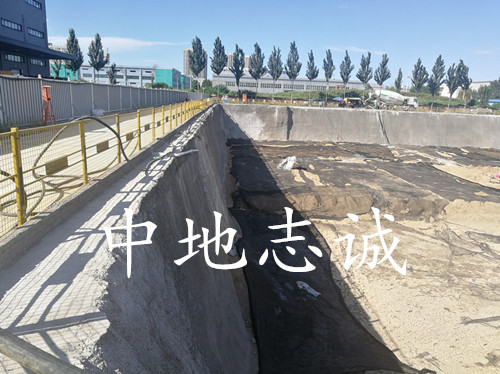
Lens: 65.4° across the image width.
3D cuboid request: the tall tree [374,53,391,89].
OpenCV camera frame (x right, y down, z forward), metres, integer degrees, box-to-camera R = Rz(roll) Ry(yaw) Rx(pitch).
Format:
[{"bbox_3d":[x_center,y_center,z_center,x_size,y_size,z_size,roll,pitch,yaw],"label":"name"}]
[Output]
[{"bbox_3d":[24.657,-19.632,72.500,2.980,9.710,2.830,2,13,0],"label":"tall tree"}]

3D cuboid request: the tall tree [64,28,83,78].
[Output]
[{"bbox_3d":[-31.283,-22.225,69.054,3.190,11.000,3.190,-4,15,-23],"label":"tall tree"}]

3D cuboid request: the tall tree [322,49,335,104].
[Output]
[{"bbox_3d":[15.110,-20.330,73.290,2.500,10.680,2.500,2,13,0],"label":"tall tree"}]

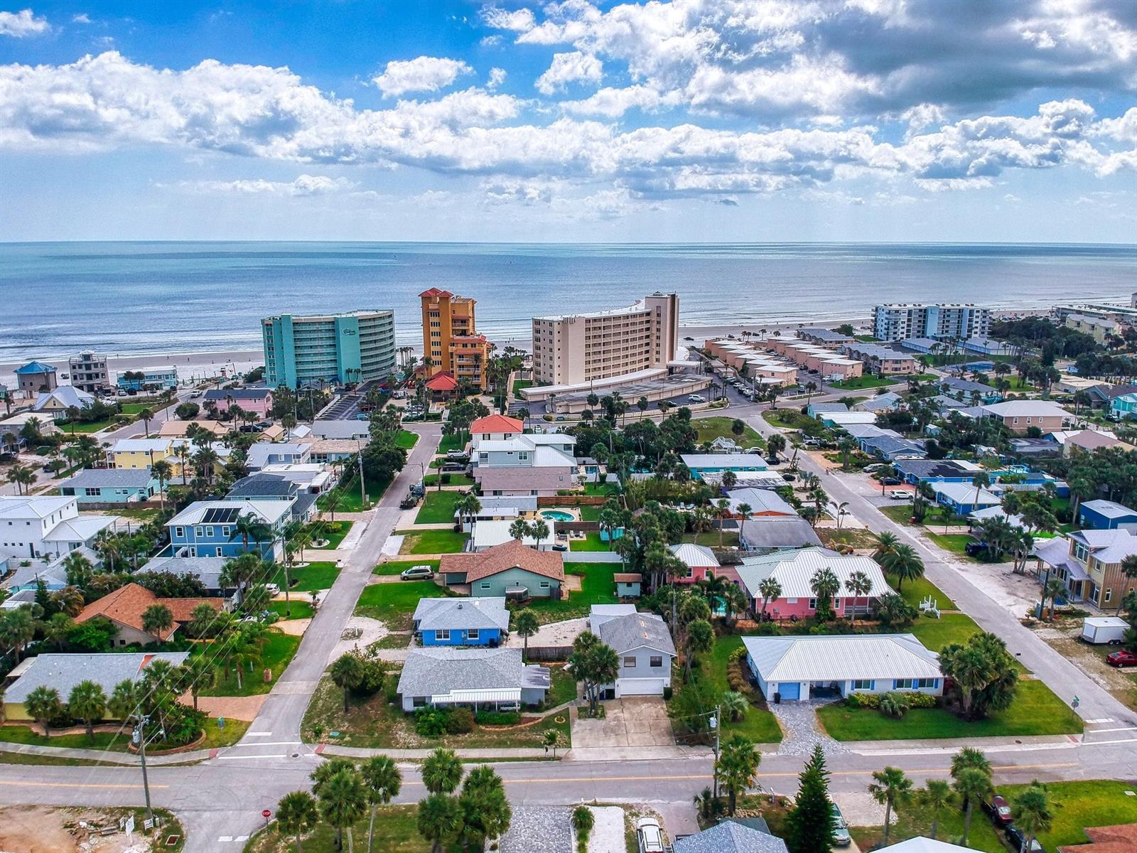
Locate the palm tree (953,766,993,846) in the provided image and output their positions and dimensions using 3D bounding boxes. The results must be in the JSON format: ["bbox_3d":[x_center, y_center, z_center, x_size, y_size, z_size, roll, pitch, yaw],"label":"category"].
[{"bbox_3d":[34.700,32.970,71.300,3.700,8.050,3.700,0,13,-2],"label":"palm tree"}]

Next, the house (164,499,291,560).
[{"bbox_3d":[-55.749,16.258,137.180,17.000,8.000,12.400,0,13,-2],"label":"house"}]

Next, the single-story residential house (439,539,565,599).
[{"bbox_3d":[-9.850,21.810,126.500,18.300,5.300,12.000,0,13,-2],"label":"single-story residential house"}]

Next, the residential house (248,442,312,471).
[{"bbox_3d":[-64.116,7.197,183.220,13.000,6.200,11.500,0,13,-2],"label":"residential house"}]

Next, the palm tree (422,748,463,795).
[{"bbox_3d":[-10.778,31.370,70.570,3.300,8.400,3.300,0,13,0],"label":"palm tree"}]

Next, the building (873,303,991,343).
[{"bbox_3d":[190.207,-54.369,430.400,53.000,17.400,19.500,0,13,-2],"label":"building"}]

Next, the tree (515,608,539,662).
[{"bbox_3d":[-5.057,26.008,100.195,2.900,6.700,2.900,0,13,-2],"label":"tree"}]

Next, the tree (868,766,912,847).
[{"bbox_3d":[26.978,32.254,69.113,3.720,7.400,3.720,0,13,0],"label":"tree"}]

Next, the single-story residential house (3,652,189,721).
[{"bbox_3d":[-53.063,28.621,93.225,17.000,4.500,11.300,0,13,-2],"label":"single-story residential house"}]

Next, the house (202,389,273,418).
[{"bbox_3d":[-96.985,-7.111,243.155,17.800,7.300,10.500,0,13,-2],"label":"house"}]

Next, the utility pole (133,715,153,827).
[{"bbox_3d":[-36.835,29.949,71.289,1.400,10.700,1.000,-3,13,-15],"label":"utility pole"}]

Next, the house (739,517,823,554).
[{"bbox_3d":[35.450,18.650,141.930,12.500,4.600,14.100,0,13,-2],"label":"house"}]

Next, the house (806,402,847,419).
[{"bbox_3d":[72.204,-4.237,228.266,9.900,3.800,8.800,0,13,0],"label":"house"}]

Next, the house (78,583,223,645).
[{"bbox_3d":[-55.800,25.200,109.580,21.600,6.200,12.500,0,13,-2],"label":"house"}]

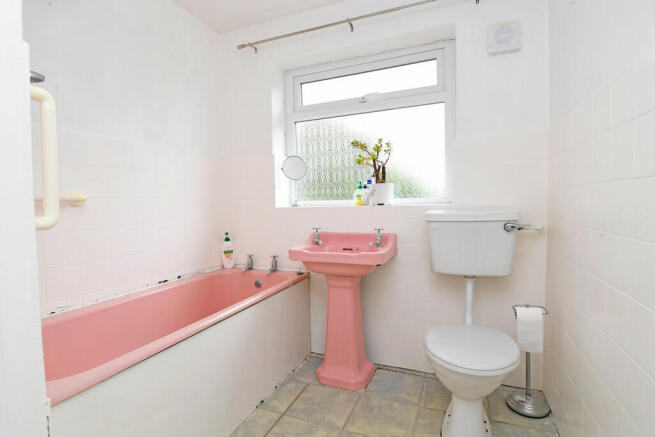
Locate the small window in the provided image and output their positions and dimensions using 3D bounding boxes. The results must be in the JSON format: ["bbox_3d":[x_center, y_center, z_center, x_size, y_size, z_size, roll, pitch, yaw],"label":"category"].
[{"bbox_3d":[0.243,-0.578,2.199,1.130,0.970,0.090,0,3,22],"label":"small window"}]

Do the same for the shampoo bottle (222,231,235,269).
[{"bbox_3d":[-0.708,0.229,2.335,0.098,0.257,0.060,-2,3,-22],"label":"shampoo bottle"}]

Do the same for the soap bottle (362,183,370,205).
[{"bbox_3d":[0.246,-0.157,2.082,0.056,0.140,0.046,-1,3,11],"label":"soap bottle"}]

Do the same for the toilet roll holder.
[{"bbox_3d":[0.955,0.658,1.559,0.183,0.495,0.180,0,3,22],"label":"toilet roll holder"}]

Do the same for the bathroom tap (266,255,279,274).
[{"bbox_3d":[-0.366,0.308,2.154,0.060,0.105,0.115,0,3,22],"label":"bathroom tap"}]

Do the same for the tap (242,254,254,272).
[{"bbox_3d":[-0.543,0.307,2.230,0.060,0.105,0.115,0,3,22],"label":"tap"}]

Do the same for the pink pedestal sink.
[{"bbox_3d":[0.091,0.501,1.861,0.560,0.815,0.410,0,3,22],"label":"pink pedestal sink"}]

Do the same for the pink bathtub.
[{"bbox_3d":[-0.778,0.651,1.534,0.755,0.510,1.680,0,3,22],"label":"pink bathtub"}]

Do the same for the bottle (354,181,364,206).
[{"bbox_3d":[0.201,-0.164,2.078,0.066,0.155,0.048,-1,3,11],"label":"bottle"}]

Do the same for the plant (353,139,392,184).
[{"bbox_3d":[0.280,-0.356,2.046,0.255,0.280,0.200,0,3,22],"label":"plant"}]

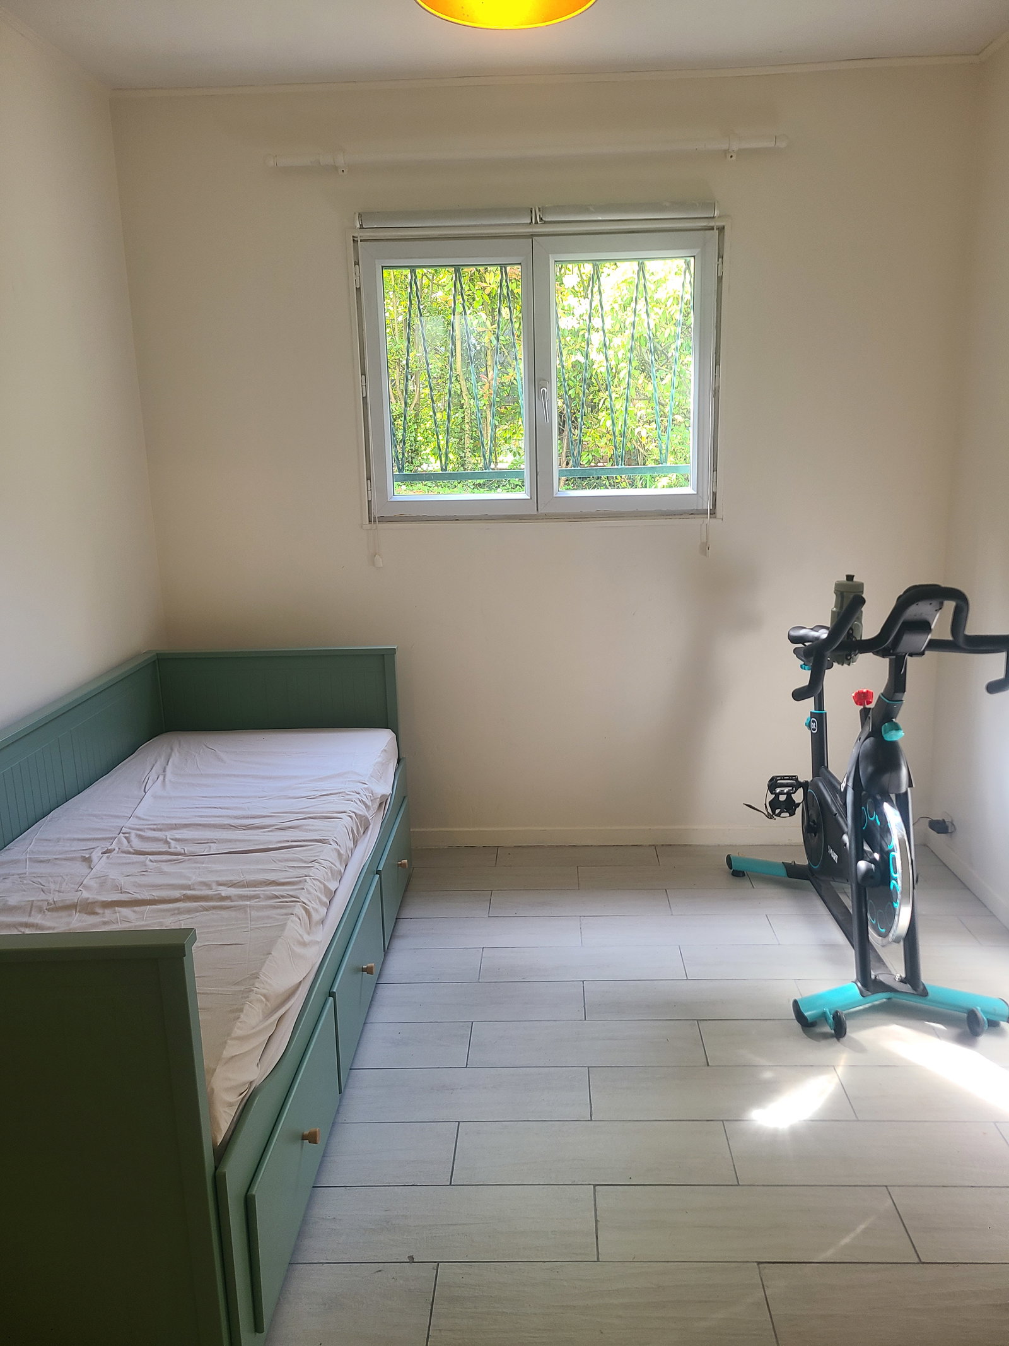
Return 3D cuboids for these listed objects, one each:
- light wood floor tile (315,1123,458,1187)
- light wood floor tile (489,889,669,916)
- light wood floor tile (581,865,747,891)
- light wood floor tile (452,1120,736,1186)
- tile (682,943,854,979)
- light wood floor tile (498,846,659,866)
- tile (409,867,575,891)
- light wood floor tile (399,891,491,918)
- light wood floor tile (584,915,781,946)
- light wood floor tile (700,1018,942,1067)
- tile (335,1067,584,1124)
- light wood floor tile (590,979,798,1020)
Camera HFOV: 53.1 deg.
[{"bbox_3d":[-0.408,1.063,2.236,0.600,0.010,0.200,-1,13,2],"label":"light wood floor tile"},{"bbox_3d":[0.252,0.776,3.393,0.600,0.010,0.200,-1,13,2],"label":"light wood floor tile"},{"bbox_3d":[0.563,0.724,3.578,0.600,0.010,0.200,-1,13,2],"label":"light wood floor tile"},{"bbox_3d":[0.193,1.051,2.212,0.600,0.010,0.200,-1,13,2],"label":"light wood floor tile"},{"bbox_3d":[0.832,0.856,2.975,0.600,0.010,0.200,-1,13,2],"label":"tile"},{"bbox_3d":[0.272,0.687,3.776,0.600,0.010,0.176,-1,13,2],"label":"light wood floor tile"},{"bbox_3d":[-0.035,0.743,3.624,0.598,0.011,0.202,-1,13,3],"label":"tile"},{"bbox_3d":[-0.346,0.795,3.441,0.598,0.011,0.202,-1,13,3],"label":"light wood floor tile"},{"bbox_3d":[0.544,0.816,3.184,0.600,0.010,0.200,-1,13,2],"label":"light wood floor tile"},{"bbox_3d":[0.810,0.946,2.575,0.598,0.011,0.202,-1,13,3],"label":"light wood floor tile"},{"bbox_3d":[-0.096,1.011,2.421,0.600,0.010,0.200,-1,13,2],"label":"tile"},{"bbox_3d":[0.523,0.908,2.792,0.598,0.011,0.202,-1,13,3],"label":"light wood floor tile"}]

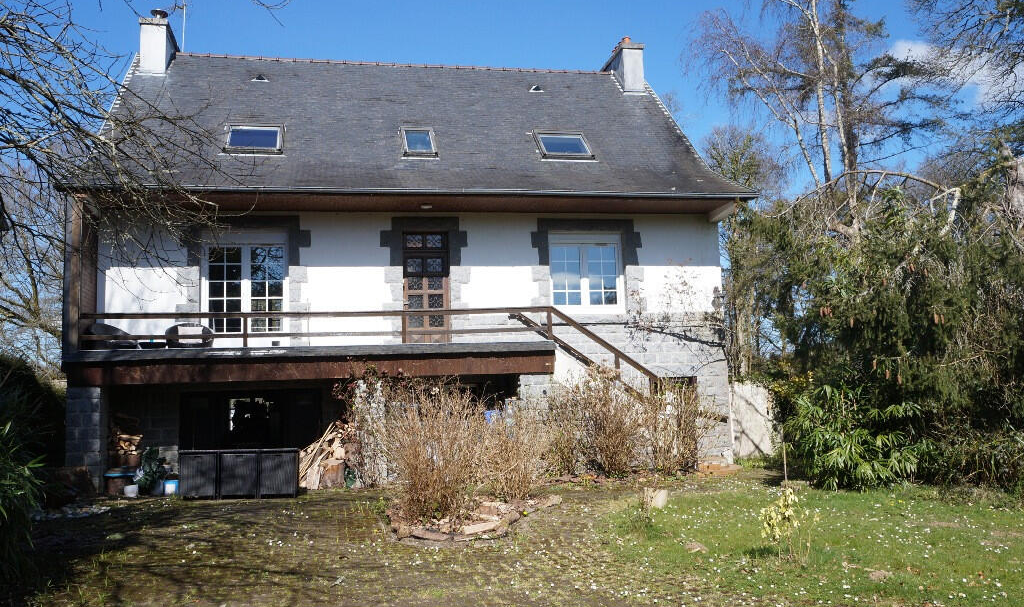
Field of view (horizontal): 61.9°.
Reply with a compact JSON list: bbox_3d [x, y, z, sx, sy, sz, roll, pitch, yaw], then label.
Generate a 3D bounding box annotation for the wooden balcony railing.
[{"bbox_3d":[-2.211,0.907,15.075,10.133,1.623,0.197,-1,-7,-11],"label":"wooden balcony railing"}]

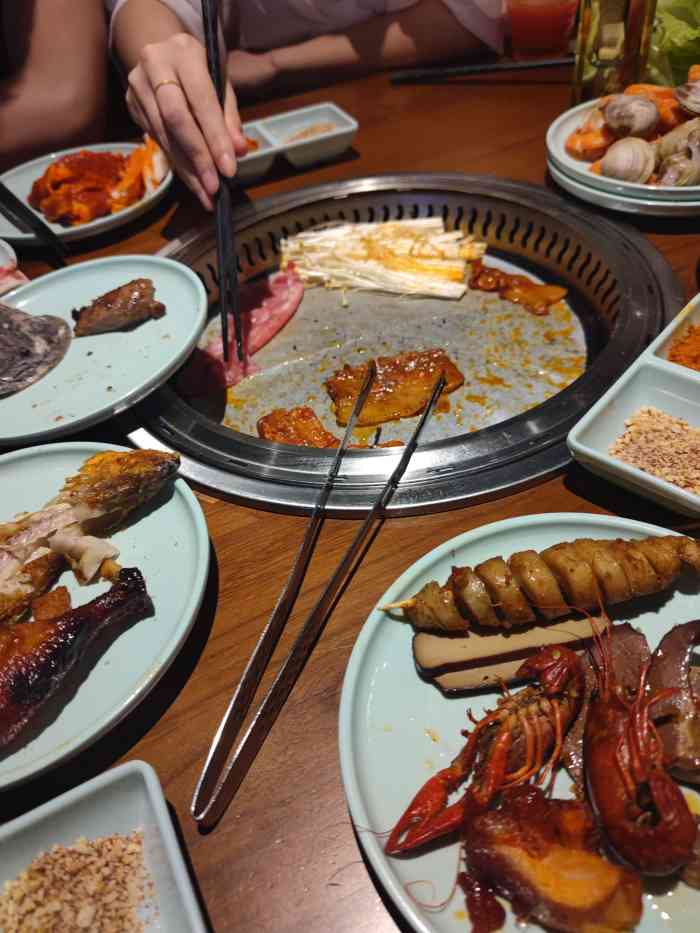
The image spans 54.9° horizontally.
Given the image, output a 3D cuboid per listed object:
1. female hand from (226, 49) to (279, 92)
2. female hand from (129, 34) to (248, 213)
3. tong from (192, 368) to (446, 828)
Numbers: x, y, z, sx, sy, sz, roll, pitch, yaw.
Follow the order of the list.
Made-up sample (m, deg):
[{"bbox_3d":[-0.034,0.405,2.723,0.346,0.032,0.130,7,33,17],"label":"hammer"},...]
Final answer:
[{"bbox_3d":[-0.130,-0.471,0.800,0.115,0.050,0.075,-17,46,-8],"label":"female hand"},{"bbox_3d":[-0.112,-0.237,0.460,0.072,0.108,0.075,-19,30,-3],"label":"female hand"},{"bbox_3d":[-0.010,0.038,0.329,0.052,0.017,0.265,11,51,19],"label":"tong"}]

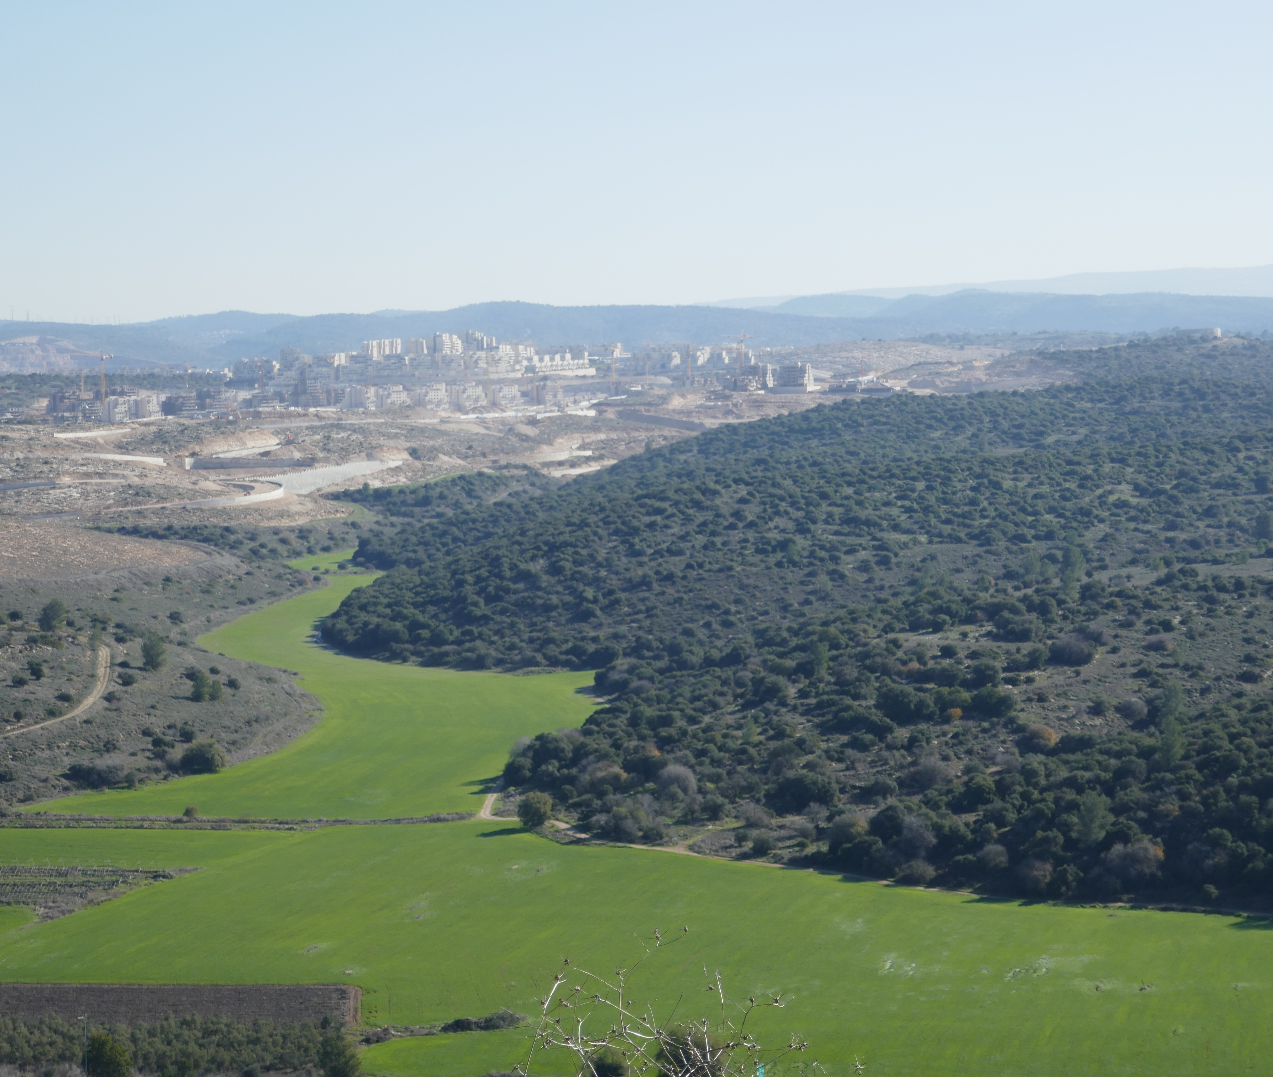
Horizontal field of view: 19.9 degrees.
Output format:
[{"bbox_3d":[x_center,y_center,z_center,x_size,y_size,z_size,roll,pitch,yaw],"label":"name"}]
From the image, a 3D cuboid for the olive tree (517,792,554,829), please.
[{"bbox_3d":[-26.252,70.581,945.000,9.100,8.800,9.000,-1,3,0],"label":"olive tree"}]

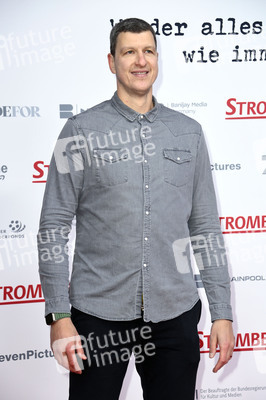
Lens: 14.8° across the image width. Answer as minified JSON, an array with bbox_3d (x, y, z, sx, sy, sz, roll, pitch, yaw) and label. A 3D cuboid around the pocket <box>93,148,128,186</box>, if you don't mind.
[{"bbox_3d":[-0.074,-0.109,3.420,0.117,0.125,0.020,-1,-6,-4],"label":"pocket"}]

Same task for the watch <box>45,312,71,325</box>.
[{"bbox_3d":[-0.257,0.407,3.490,0.074,0.042,0.074,5,-22,-38],"label":"watch"}]

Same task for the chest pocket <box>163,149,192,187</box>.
[{"bbox_3d":[0.153,-0.112,3.520,0.115,0.130,0.022,-2,-2,-26],"label":"chest pocket"}]

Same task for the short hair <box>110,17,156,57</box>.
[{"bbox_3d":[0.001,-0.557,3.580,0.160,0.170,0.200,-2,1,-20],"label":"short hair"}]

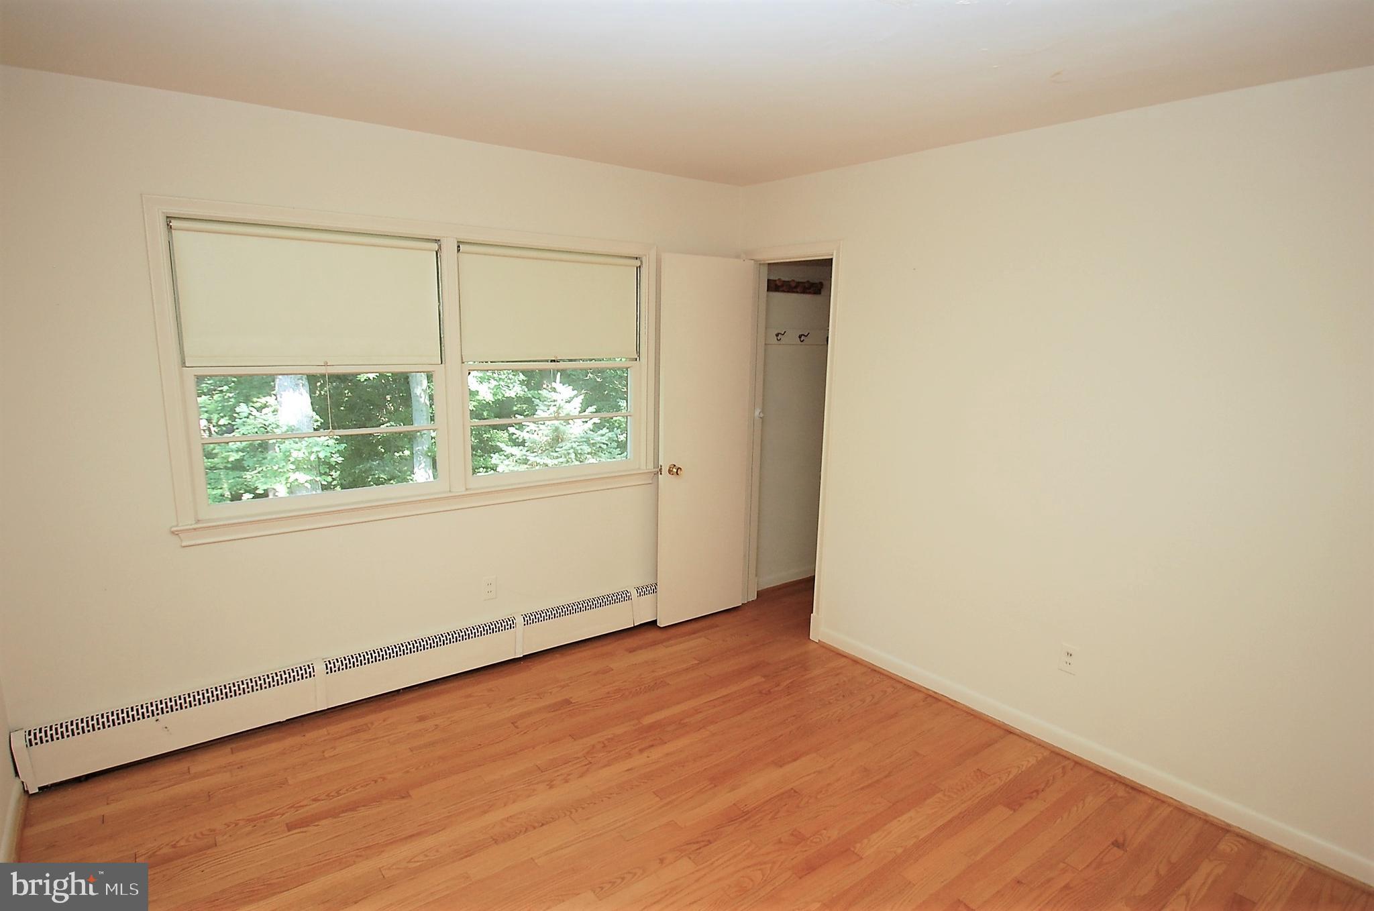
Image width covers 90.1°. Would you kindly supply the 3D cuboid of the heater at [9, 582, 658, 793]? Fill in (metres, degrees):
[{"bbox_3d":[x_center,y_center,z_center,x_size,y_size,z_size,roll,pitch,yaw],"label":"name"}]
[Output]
[{"bbox_3d":[-1.038,0.918,3.259,3.097,0.212,0.070,-6,12,-36],"label":"heater"}]

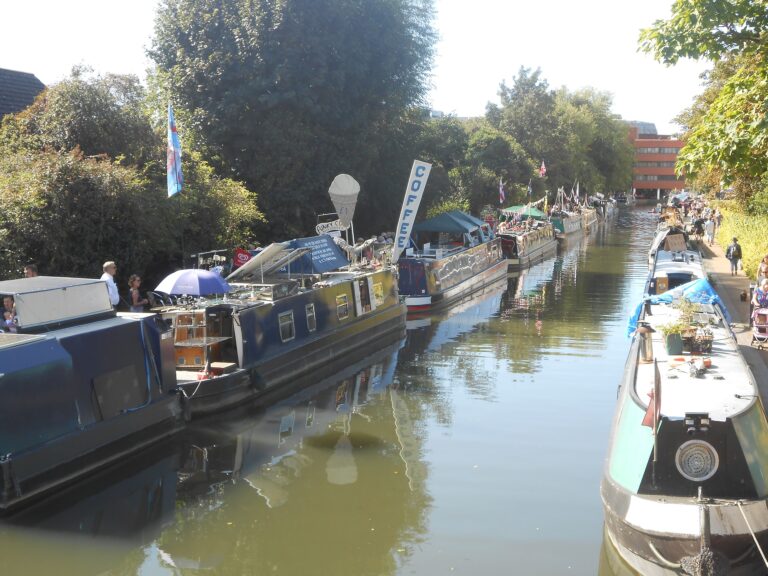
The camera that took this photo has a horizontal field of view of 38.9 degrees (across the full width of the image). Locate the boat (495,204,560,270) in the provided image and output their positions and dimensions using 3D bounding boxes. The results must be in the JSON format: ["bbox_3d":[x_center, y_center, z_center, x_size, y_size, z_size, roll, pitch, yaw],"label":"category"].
[{"bbox_3d":[8.788,-3.456,68.713,2.100,3.400,19.622,2,5,14],"label":"boat"}]

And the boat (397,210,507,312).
[{"bbox_3d":[2.901,-1.635,47.632,2.100,3.300,20.891,2,5,14],"label":"boat"}]

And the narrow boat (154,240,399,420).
[{"bbox_3d":[-2.216,0.344,26.832,2.100,2.850,15.550,2,5,14],"label":"narrow boat"}]

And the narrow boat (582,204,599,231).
[{"bbox_3d":[25.489,-8.944,136.220,2.100,3.000,19.065,2,5,14],"label":"narrow boat"}]

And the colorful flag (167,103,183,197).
[{"bbox_3d":[-4.240,-2.803,22.000,0.350,1.920,0.150,1,5,0],"label":"colorful flag"}]

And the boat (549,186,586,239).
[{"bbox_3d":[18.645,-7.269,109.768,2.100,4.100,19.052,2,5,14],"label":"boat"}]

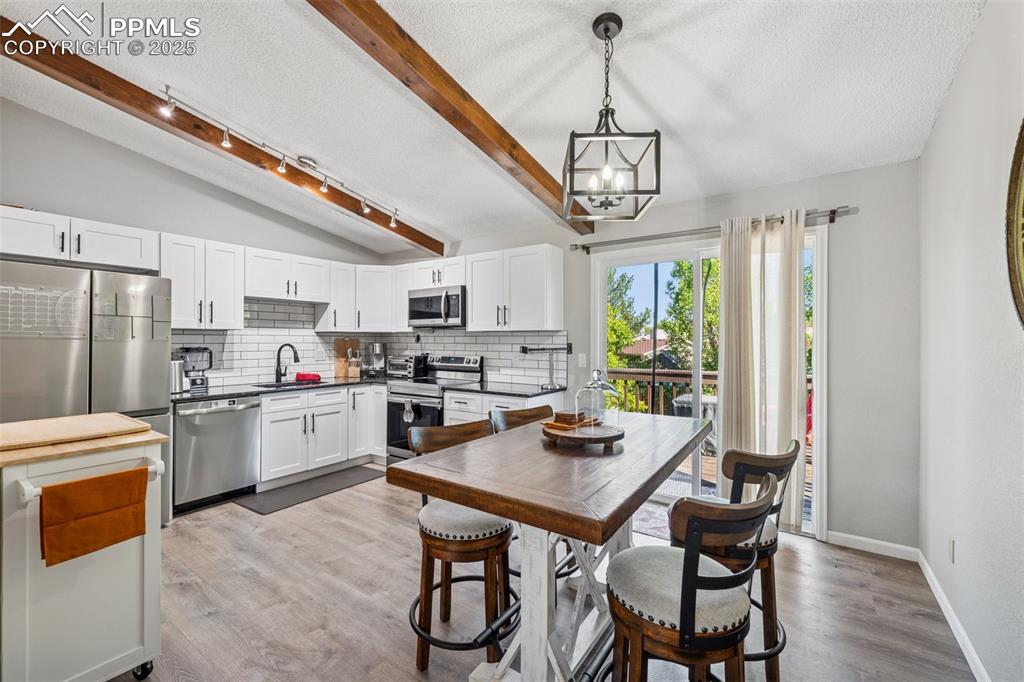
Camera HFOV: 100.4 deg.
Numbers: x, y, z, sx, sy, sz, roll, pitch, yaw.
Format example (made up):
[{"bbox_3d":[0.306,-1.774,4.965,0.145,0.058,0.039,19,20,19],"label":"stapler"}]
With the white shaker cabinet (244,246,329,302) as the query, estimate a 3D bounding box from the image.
[{"bbox_3d":[-2.292,-0.625,4.276,0.327,0.451,0.842,0,0,34],"label":"white shaker cabinet"}]

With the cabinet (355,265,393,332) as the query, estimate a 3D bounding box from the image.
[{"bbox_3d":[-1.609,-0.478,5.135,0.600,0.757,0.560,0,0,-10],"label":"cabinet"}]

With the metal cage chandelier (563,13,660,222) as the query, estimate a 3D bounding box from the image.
[{"bbox_3d":[0.424,-1.000,1.890,0.352,0.830,0.348,0,0,2],"label":"metal cage chandelier"}]

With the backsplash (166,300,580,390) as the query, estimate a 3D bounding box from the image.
[{"bbox_3d":[-1.259,0.013,3.752,2.680,0.826,2.364,0,0,35],"label":"backsplash"}]

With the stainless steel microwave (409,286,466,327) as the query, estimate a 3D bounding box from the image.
[{"bbox_3d":[-0.703,-0.342,4.555,0.760,0.404,0.403,0,0,34],"label":"stainless steel microwave"}]

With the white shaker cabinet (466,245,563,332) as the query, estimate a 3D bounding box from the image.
[{"bbox_3d":[0.011,-0.469,4.110,0.915,0.750,0.330,0,0,34],"label":"white shaker cabinet"}]

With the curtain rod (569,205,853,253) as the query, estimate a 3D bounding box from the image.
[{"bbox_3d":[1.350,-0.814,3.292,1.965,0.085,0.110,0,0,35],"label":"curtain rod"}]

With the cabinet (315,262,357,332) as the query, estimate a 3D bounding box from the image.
[{"bbox_3d":[-1.978,-0.478,4.787,0.315,0.757,0.312,0,0,35],"label":"cabinet"}]

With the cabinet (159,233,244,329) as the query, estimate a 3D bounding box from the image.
[{"bbox_3d":[-2.727,-0.475,3.716,0.315,0.757,0.606,0,0,35],"label":"cabinet"}]

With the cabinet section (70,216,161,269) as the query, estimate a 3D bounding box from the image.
[{"bbox_3d":[-3.059,-0.708,3.265,0.315,0.298,0.494,0,0,35],"label":"cabinet section"}]

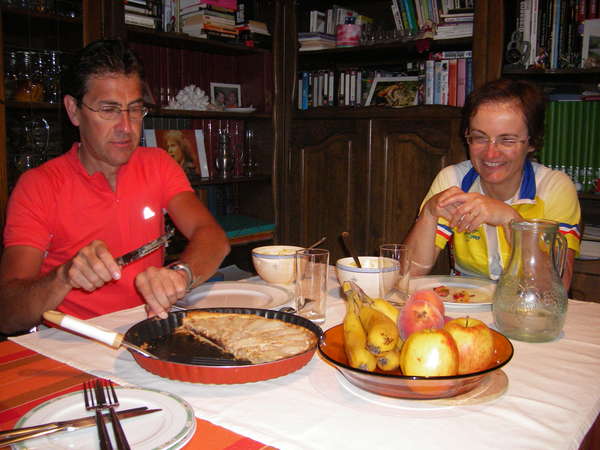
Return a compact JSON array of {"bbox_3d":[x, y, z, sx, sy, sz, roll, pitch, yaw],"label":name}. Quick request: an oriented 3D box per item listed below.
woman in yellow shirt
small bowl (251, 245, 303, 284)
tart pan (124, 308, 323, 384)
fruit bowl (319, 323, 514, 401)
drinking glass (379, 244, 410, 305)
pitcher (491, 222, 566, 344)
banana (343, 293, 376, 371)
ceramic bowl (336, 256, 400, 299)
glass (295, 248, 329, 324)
[{"bbox_3d":[0.455,0.257,1.435,0.480,1.200,0.630,4,9,30],"label":"woman in yellow shirt"},{"bbox_3d":[-0.048,0.095,1.399,0.126,0.070,0.126,0,7,0],"label":"small bowl"},{"bbox_3d":[-0.113,0.180,0.927,0.296,0.031,0.296,0,7,0],"label":"tart pan"},{"bbox_3d":[0.152,0.181,0.818,0.255,0.046,0.255,0,7,0],"label":"fruit bowl"},{"bbox_3d":[0.186,0.099,1.197,0.057,0.113,0.057,0,7,0],"label":"drinking glass"},{"bbox_3d":[0.387,0.089,1.000,0.136,0.187,0.123,-3,8,-24],"label":"pitcher"},{"bbox_3d":[0.076,0.135,0.785,0.037,0.050,0.155,0,38,-4],"label":"banana"},{"bbox_3d":[0.140,0.112,1.244,0.130,0.069,0.130,0,7,0],"label":"ceramic bowl"},{"bbox_3d":[0.023,0.107,1.083,0.059,0.119,0.059,0,7,0],"label":"glass"}]

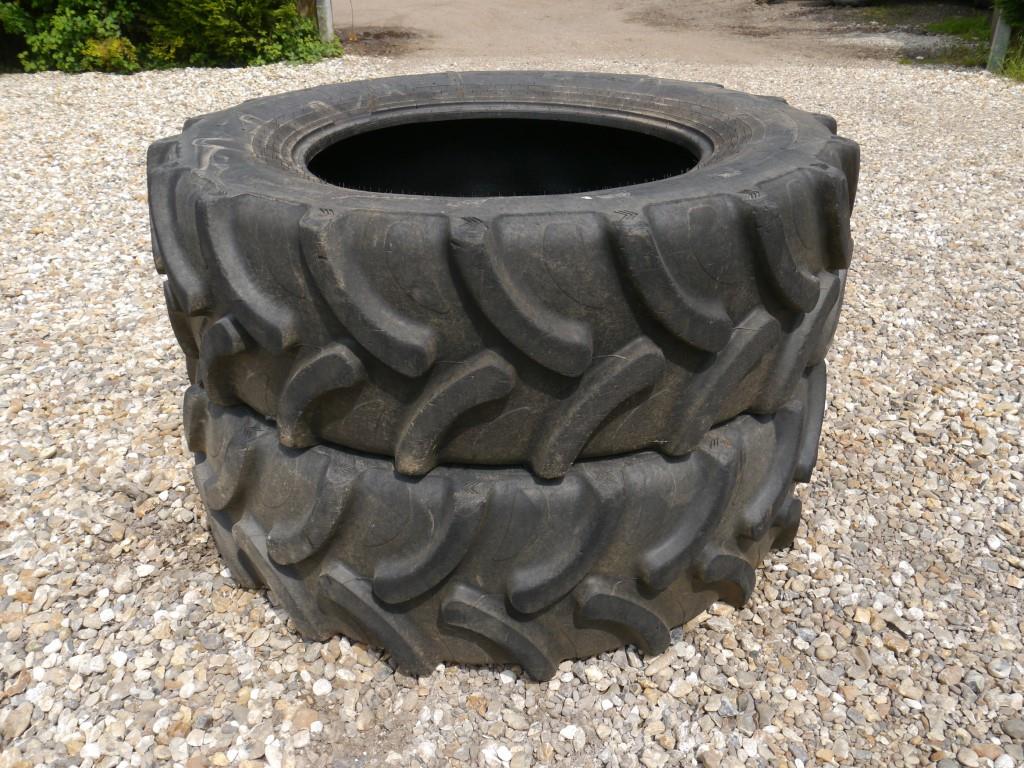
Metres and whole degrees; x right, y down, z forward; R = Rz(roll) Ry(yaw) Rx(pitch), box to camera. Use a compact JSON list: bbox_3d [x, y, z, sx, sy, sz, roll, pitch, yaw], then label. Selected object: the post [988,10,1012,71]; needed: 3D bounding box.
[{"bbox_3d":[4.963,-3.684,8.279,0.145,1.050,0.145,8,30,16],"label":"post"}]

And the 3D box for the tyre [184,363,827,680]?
[{"bbox_3d":[-0.016,0.027,2.268,1.600,0.484,1.600,-1,29,0],"label":"tyre"}]

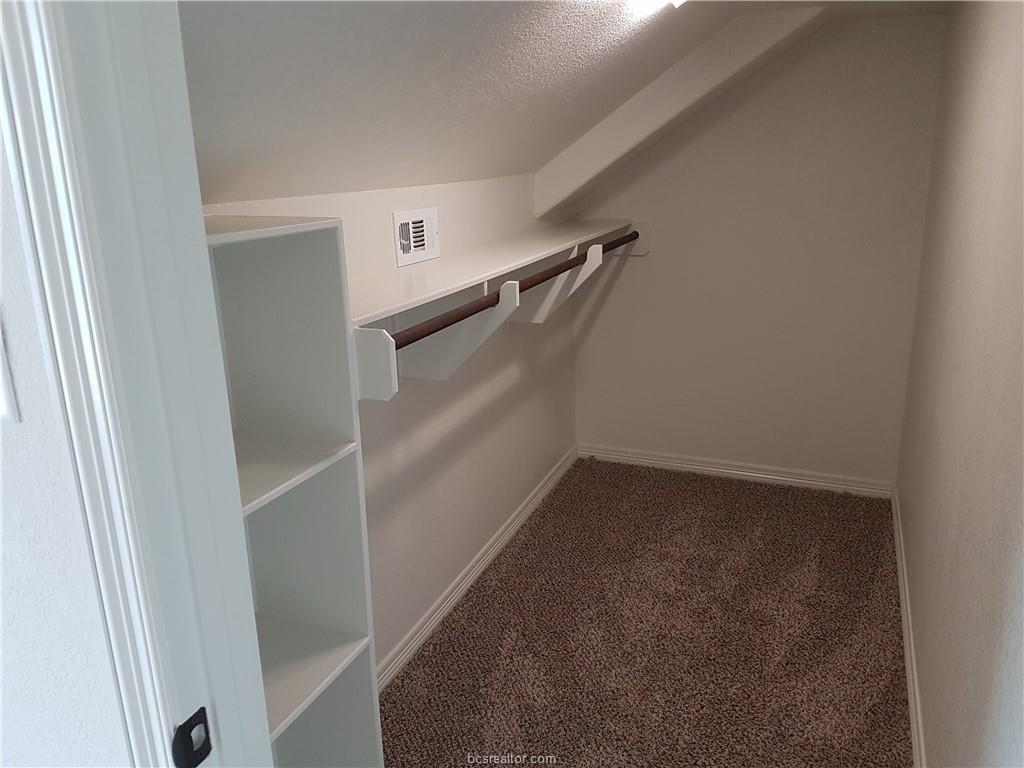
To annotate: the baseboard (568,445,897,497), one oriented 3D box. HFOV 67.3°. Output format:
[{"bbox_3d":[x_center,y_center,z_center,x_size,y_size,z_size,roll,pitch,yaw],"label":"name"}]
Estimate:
[{"bbox_3d":[0.999,0.400,3.628,1.442,0.083,0.017,6,18,22],"label":"baseboard"}]

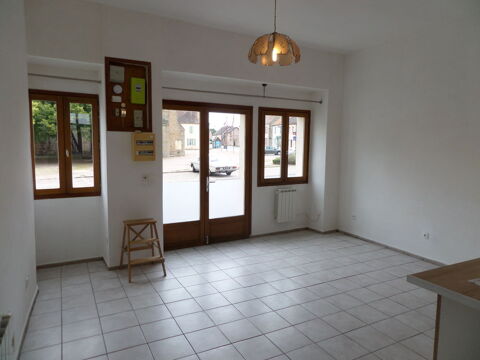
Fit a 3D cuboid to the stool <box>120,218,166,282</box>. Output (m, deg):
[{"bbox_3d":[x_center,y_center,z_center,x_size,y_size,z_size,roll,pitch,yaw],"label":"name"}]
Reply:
[{"bbox_3d":[-1.182,0.826,4.060,0.440,0.630,0.530,-2,6,-28],"label":"stool"}]

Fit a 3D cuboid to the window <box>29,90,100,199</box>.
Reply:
[{"bbox_3d":[-2.243,-0.438,4.255,0.820,1.334,0.100,-2,6,-28],"label":"window"}]

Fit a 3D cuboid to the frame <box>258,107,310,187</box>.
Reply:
[{"bbox_3d":[0.777,-0.566,5.856,1.090,1.320,0.100,-2,6,-28],"label":"frame"}]

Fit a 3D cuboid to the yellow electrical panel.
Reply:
[{"bbox_3d":[-1.210,-0.410,4.189,0.257,0.340,0.105,-2,6,-28],"label":"yellow electrical panel"}]

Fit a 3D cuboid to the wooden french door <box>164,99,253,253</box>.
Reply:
[{"bbox_3d":[-0.548,-0.073,5.201,1.650,2.200,0.100,-2,6,-28],"label":"wooden french door"}]

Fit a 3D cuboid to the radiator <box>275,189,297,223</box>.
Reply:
[{"bbox_3d":[0.808,0.450,5.897,0.375,0.570,0.105,-2,6,-28],"label":"radiator"}]

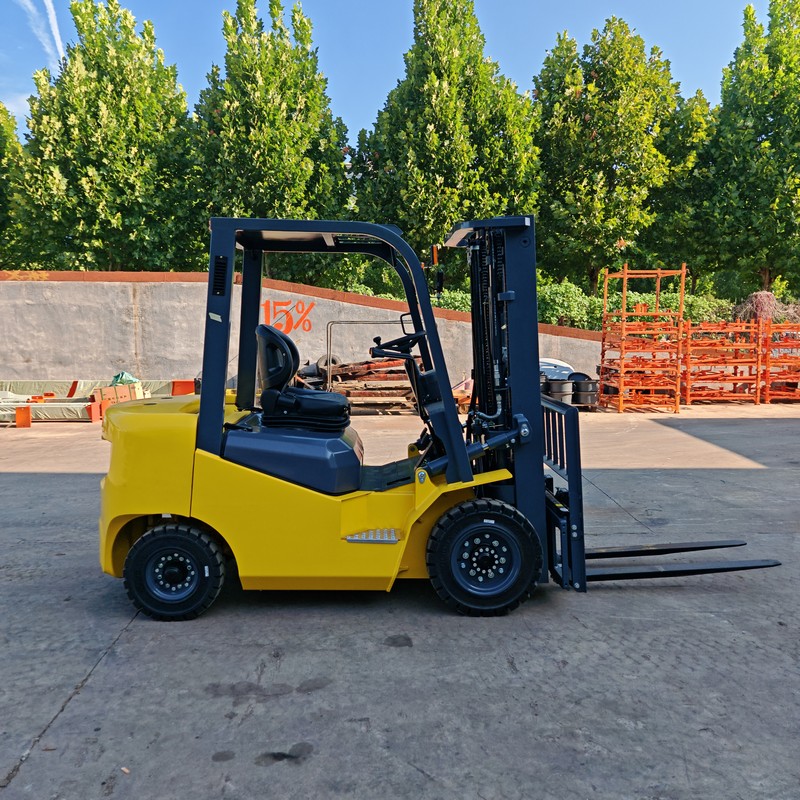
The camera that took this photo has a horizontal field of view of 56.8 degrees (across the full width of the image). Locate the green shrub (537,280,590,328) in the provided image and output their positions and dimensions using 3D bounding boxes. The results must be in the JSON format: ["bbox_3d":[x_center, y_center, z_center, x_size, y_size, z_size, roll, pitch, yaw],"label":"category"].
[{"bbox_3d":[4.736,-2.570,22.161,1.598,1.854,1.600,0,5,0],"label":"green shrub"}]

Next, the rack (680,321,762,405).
[{"bbox_3d":[7.560,-0.903,17.733,1.714,1.925,1.150,0,5,0],"label":"rack"}]

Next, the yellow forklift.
[{"bbox_3d":[0.272,0.044,4.695,4.171,2.269,1.240,0,5,-1],"label":"yellow forklift"}]

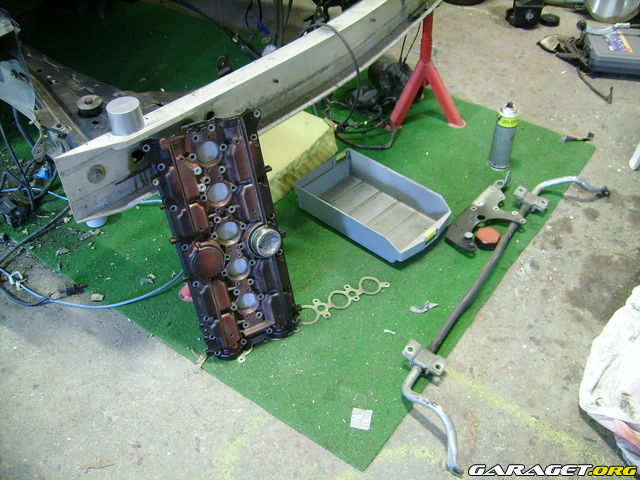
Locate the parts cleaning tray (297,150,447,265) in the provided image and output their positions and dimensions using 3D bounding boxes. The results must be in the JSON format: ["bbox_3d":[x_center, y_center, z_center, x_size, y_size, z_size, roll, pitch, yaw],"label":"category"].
[{"bbox_3d":[0.150,-0.098,1.833,0.383,0.088,0.238,32,50,31],"label":"parts cleaning tray"}]

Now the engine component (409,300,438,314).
[{"bbox_3d":[0.257,0.162,1.596,0.076,0.014,0.035,-9,42,-10],"label":"engine component"}]

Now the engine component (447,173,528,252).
[{"bbox_3d":[0.491,-0.071,1.826,0.150,0.055,0.350,23,47,24],"label":"engine component"}]

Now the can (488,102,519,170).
[{"bbox_3d":[0.568,-0.317,1.981,0.066,0.220,0.066,0,42,0],"label":"can"}]

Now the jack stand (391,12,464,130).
[{"bbox_3d":[0.364,-0.607,2.173,0.265,0.400,0.250,0,42,0],"label":"jack stand"}]

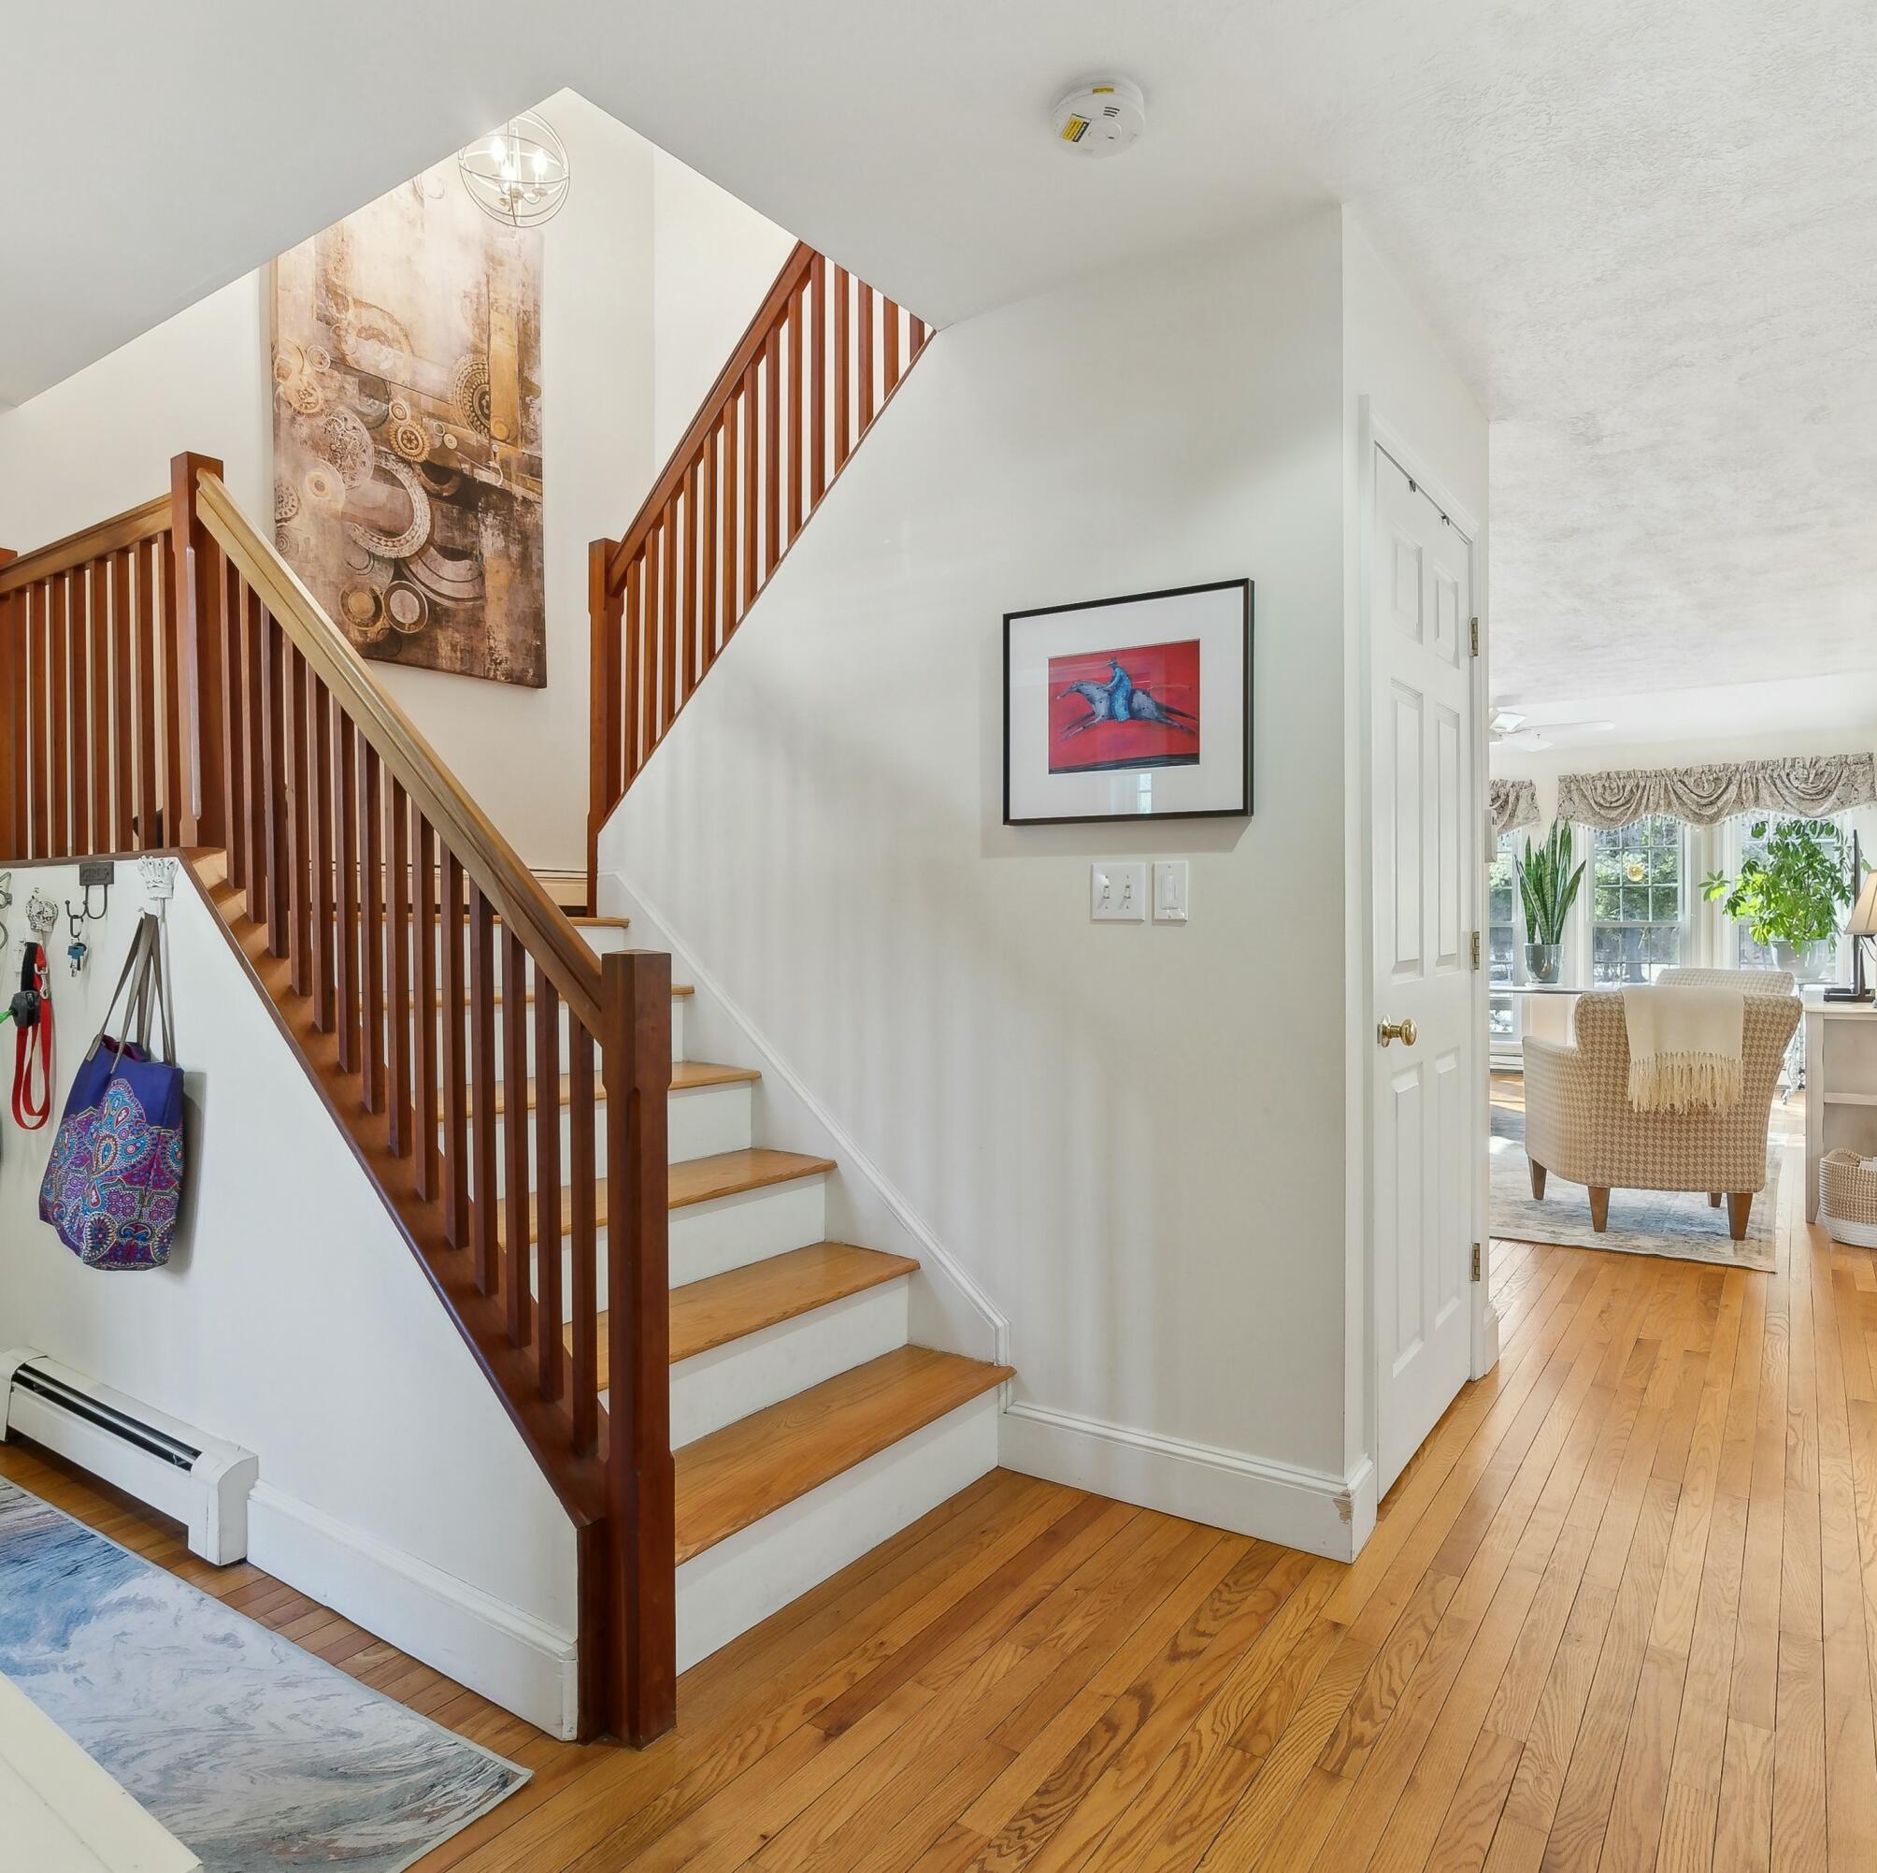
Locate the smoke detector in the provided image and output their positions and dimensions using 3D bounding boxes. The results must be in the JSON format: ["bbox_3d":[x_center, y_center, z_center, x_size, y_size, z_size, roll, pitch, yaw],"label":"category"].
[{"bbox_3d":[0.244,-1.275,1.941,0.145,0.050,0.145,0,1,0],"label":"smoke detector"}]

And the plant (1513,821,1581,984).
[{"bbox_3d":[3.619,-0.195,7.410,0.380,0.980,0.360,0,1,35],"label":"plant"}]

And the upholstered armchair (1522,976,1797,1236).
[{"bbox_3d":[2.719,0.636,4.806,0.740,0.905,0.760,0,1,14],"label":"upholstered armchair"}]

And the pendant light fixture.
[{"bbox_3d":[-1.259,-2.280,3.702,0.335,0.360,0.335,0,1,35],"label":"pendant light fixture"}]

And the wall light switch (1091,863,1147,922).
[{"bbox_3d":[0.358,-0.087,2.479,0.117,0.116,0.018,0,1,35],"label":"wall light switch"}]

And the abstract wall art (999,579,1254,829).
[{"bbox_3d":[0.365,-0.446,2.462,0.525,0.430,0.028,0,1,35],"label":"abstract wall art"}]

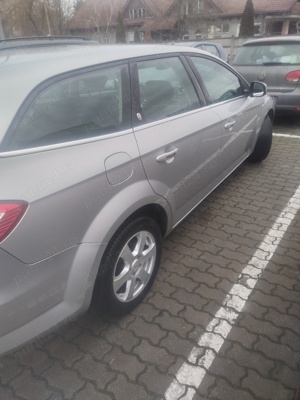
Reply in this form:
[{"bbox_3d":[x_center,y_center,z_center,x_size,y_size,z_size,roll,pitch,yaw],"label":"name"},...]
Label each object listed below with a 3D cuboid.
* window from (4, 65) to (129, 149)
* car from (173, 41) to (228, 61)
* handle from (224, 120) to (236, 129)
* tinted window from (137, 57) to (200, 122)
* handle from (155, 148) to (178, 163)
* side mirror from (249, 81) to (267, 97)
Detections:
[{"bbox_3d":[-0.303,-0.440,1.356,0.050,0.349,0.892,-18,8,41],"label":"window"},{"bbox_3d":[0.667,-3.712,8.625,1.700,1.450,4.100,16,34,31],"label":"car"},{"bbox_3d":[0.647,-0.602,2.414,0.050,0.050,0.200,16,34,31],"label":"handle"},{"bbox_3d":[0.066,-0.671,1.819,0.040,0.371,0.729,-18,12,41],"label":"tinted window"},{"bbox_3d":[0.101,-0.246,1.706,0.050,0.052,0.205,16,34,31],"label":"handle"},{"bbox_3d":[1.017,-1.040,2.832,0.195,0.150,0.110,16,34,31],"label":"side mirror"}]

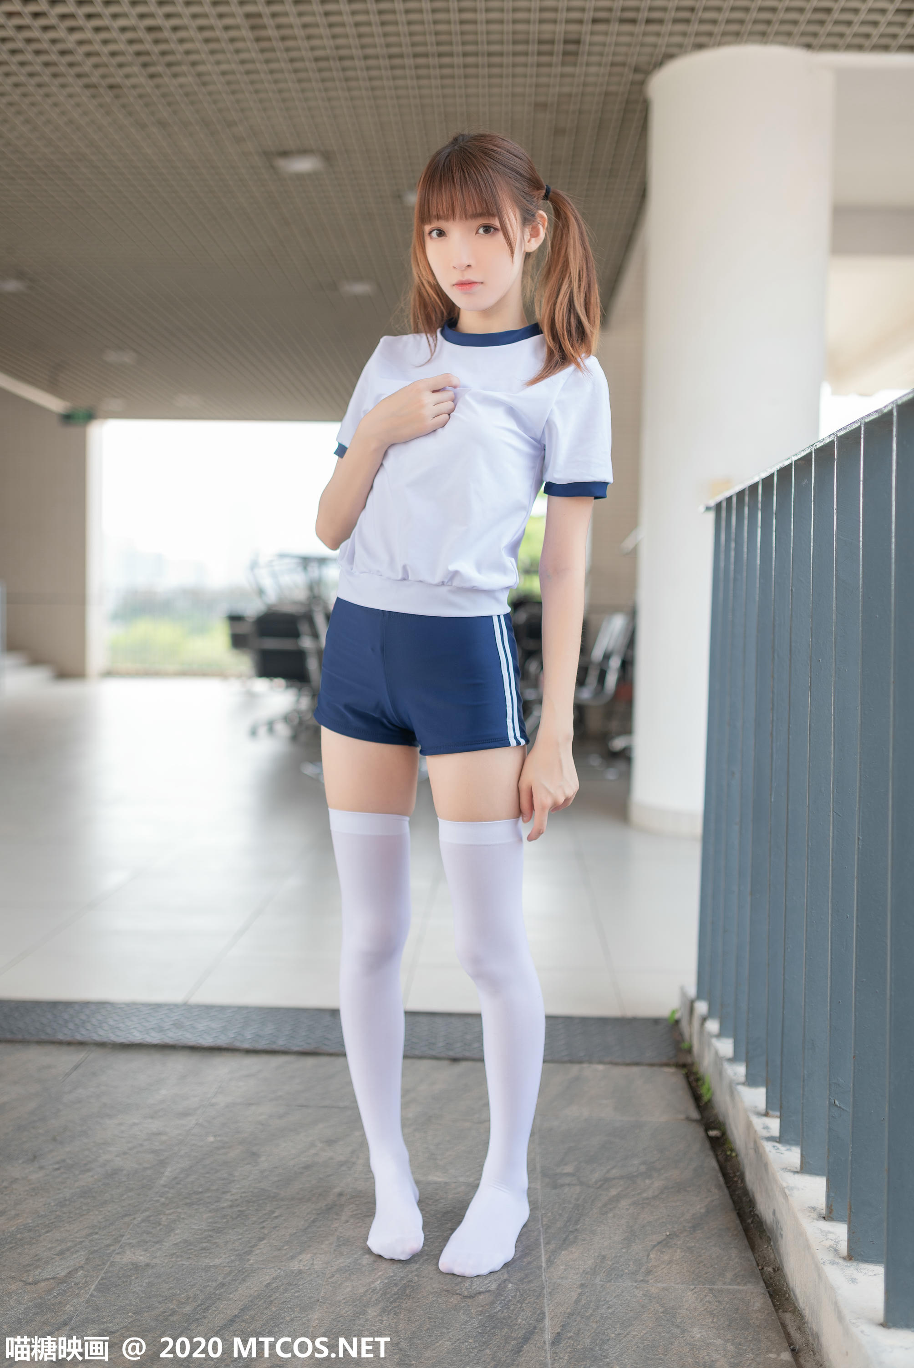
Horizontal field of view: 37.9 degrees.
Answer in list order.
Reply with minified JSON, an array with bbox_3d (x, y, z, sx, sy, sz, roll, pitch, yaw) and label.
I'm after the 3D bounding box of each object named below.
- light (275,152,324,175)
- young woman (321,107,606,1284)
[{"bbox_3d":[-0.795,-2.641,6.750,0.260,0.070,0.260,1,3,2],"label":"light"},{"bbox_3d":[0.005,0.014,1.960,0.420,1.610,0.330,2,3,19],"label":"young woman"}]

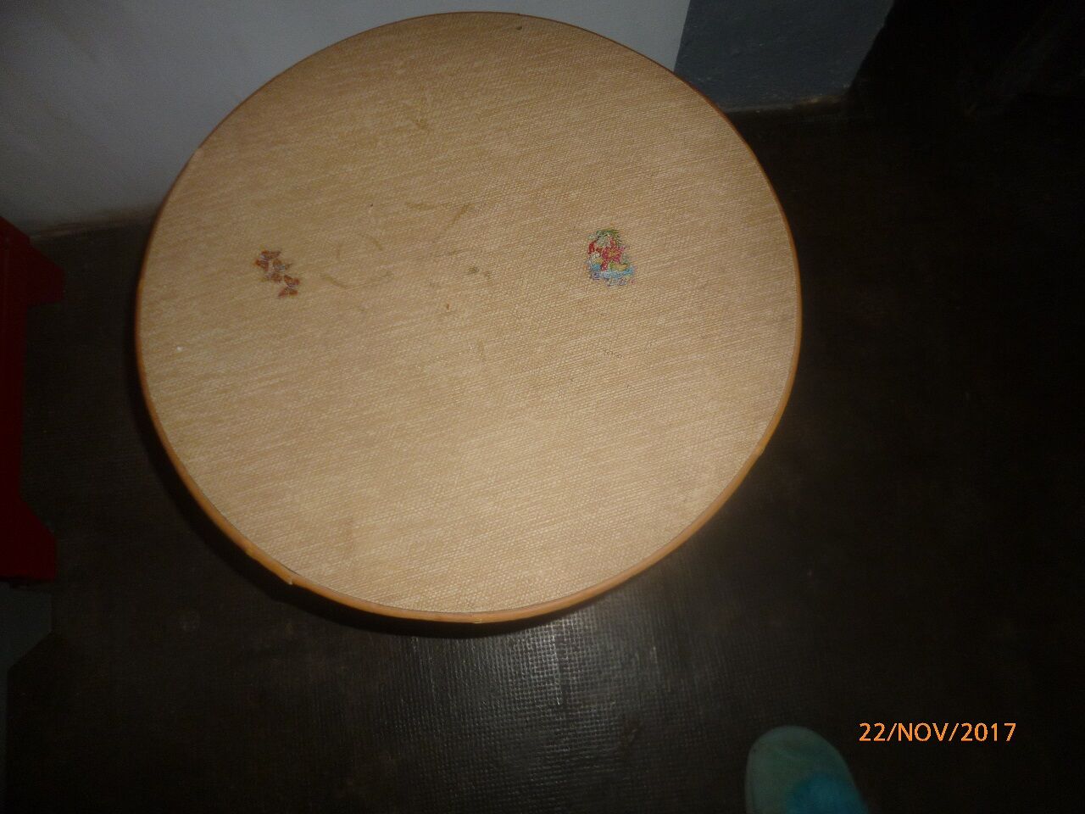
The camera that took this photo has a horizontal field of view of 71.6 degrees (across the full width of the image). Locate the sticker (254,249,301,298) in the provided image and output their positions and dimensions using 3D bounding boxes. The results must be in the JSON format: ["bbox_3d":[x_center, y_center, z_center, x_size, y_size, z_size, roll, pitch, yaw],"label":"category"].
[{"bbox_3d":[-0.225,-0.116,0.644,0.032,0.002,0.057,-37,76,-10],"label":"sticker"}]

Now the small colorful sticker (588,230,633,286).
[{"bbox_3d":[0.058,-0.130,0.646,0.038,0.002,0.056,-4,73,-1],"label":"small colorful sticker"}]

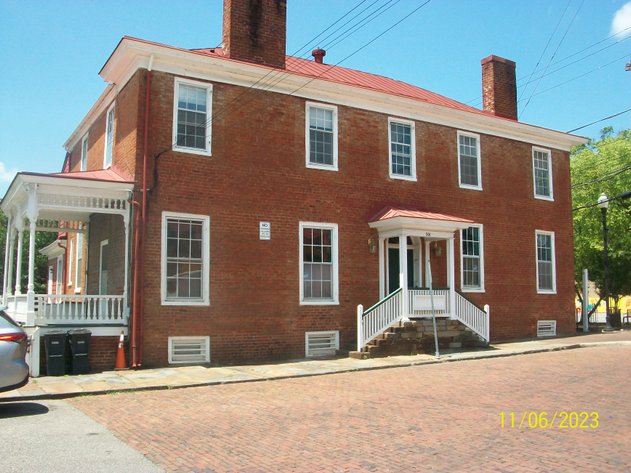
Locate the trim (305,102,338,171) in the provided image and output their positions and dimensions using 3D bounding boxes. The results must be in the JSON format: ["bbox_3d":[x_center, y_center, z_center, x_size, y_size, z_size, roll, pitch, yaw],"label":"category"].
[{"bbox_3d":[0.184,-2.768,17.237,1.060,1.875,0.120,4,-7,-31],"label":"trim"}]

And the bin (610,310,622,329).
[{"bbox_3d":[13.101,3.616,27.000,0.480,0.800,0.480,4,-7,-31],"label":"bin"}]

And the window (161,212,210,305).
[{"bbox_3d":[-3.074,0.551,14.729,1.180,2.200,0.150,3,-7,-31],"label":"window"}]

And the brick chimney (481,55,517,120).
[{"bbox_3d":[6.413,-5.062,21.582,1.160,2.140,0.540,4,-7,-31],"label":"brick chimney"}]

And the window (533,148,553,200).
[{"bbox_3d":[8.041,-2.204,21.941,1.030,1.850,0.140,4,-7,-31],"label":"window"}]

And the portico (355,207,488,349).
[{"bbox_3d":[2.912,1.172,17.399,4.804,4.180,1.496,3,-7,-31],"label":"portico"}]

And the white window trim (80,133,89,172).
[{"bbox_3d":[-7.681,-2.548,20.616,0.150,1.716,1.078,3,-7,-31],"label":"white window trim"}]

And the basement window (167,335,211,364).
[{"bbox_3d":[-2.982,2.693,14.690,1.020,0.635,0.110,4,-7,-31],"label":"basement window"}]

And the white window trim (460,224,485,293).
[{"bbox_3d":[4.964,0.681,19.755,1.110,2.190,0.140,4,-7,-31],"label":"white window trim"}]

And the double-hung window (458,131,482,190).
[{"bbox_3d":[4.972,-2.431,19.965,1.031,1.875,0.150,3,-7,-31],"label":"double-hung window"}]

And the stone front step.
[{"bbox_3d":[2.810,2.836,17.458,4.520,0.950,1.220,4,-7,-31],"label":"stone front step"}]

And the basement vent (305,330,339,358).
[{"bbox_3d":[0.211,2.961,17.072,1.090,0.660,0.100,3,-6,-33],"label":"basement vent"}]

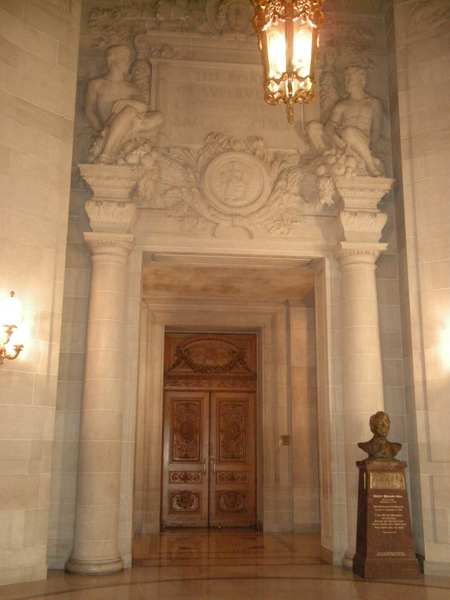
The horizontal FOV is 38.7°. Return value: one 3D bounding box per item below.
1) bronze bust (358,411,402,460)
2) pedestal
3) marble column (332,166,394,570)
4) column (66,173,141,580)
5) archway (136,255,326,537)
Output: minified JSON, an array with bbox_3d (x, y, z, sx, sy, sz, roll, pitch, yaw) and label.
[{"bbox_3d":[1.833,1.607,7.563,0.497,0.575,0.312,2,-12,-6],"label":"bronze bust"},{"bbox_3d":[1.827,2.501,7.367,0.644,1.247,0.438,2,-12,-6],"label":"pedestal"},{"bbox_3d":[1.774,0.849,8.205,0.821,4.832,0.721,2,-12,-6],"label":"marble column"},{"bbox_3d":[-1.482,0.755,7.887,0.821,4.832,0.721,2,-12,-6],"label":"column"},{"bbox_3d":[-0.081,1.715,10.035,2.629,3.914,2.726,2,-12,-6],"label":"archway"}]

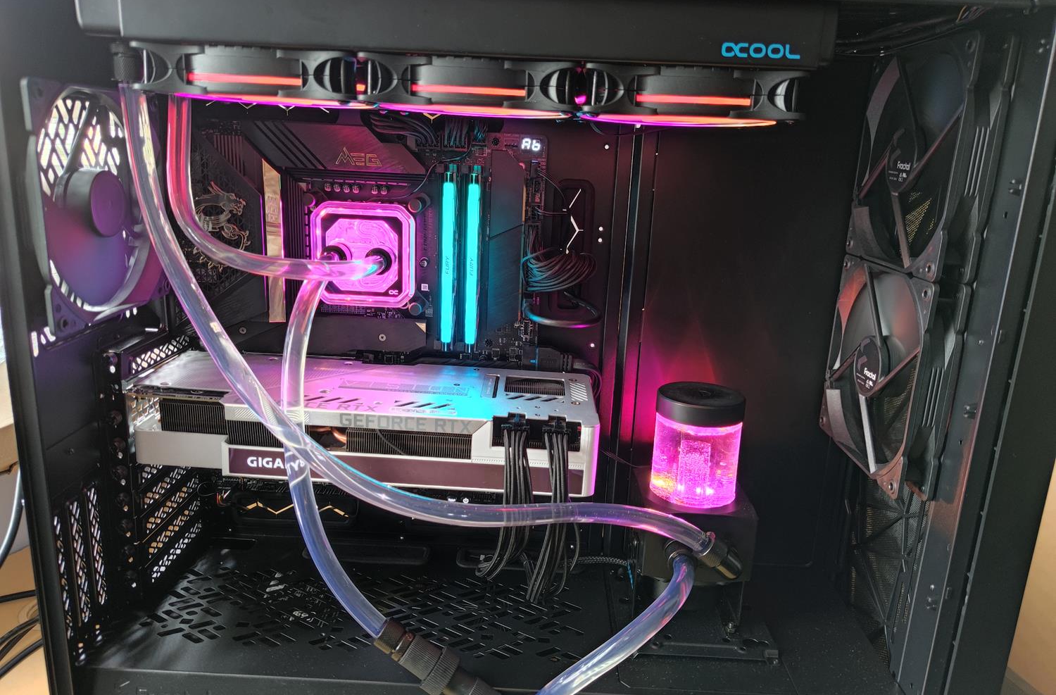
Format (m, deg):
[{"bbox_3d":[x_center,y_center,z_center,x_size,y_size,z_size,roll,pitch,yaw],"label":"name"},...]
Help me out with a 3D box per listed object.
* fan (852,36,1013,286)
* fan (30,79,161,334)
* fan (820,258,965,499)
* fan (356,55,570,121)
[{"bbox_3d":[0.262,-0.124,0.492,0.025,0.140,0.140,3,14,1],"label":"fan"},{"bbox_3d":[-0.279,-0.091,0.470,0.025,0.140,0.140,3,14,1],"label":"fan"},{"bbox_3d":[0.254,0.013,0.521,0.025,0.140,0.140,3,14,1],"label":"fan"},{"bbox_3d":[-0.031,-0.156,0.449,0.120,0.025,0.120,3,14,1],"label":"fan"}]

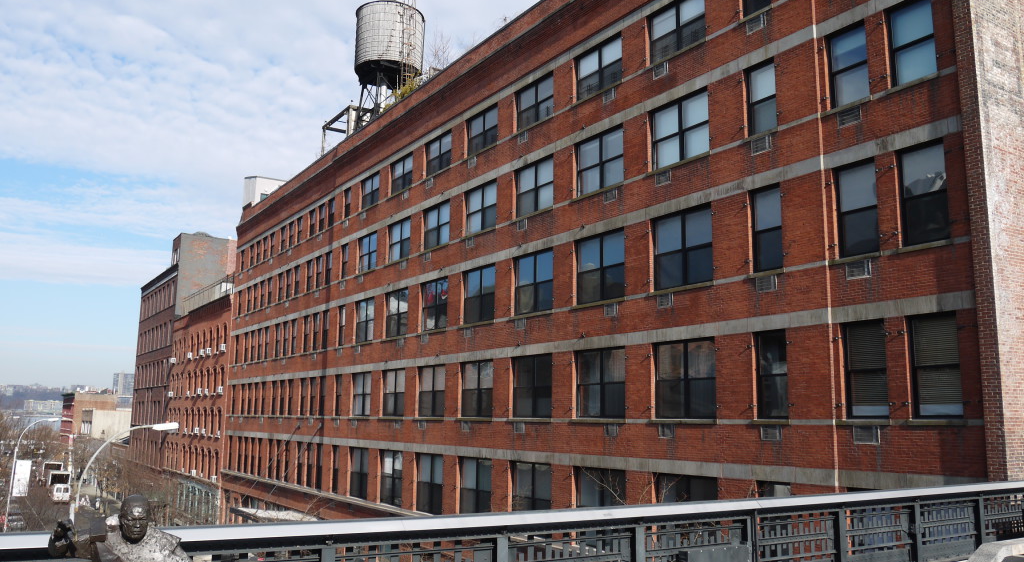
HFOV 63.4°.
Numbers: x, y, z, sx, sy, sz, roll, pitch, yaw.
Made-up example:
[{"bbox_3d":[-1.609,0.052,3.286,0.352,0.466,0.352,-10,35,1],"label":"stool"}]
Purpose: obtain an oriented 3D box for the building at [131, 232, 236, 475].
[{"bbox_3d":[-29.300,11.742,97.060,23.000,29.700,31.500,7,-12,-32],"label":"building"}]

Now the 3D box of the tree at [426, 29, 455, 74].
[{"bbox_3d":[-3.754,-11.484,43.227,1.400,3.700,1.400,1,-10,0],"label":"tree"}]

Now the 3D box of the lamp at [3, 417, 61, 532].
[{"bbox_3d":[-34.329,14.677,58.942,2.800,9.700,0.400,7,-12,-32],"label":"lamp"}]

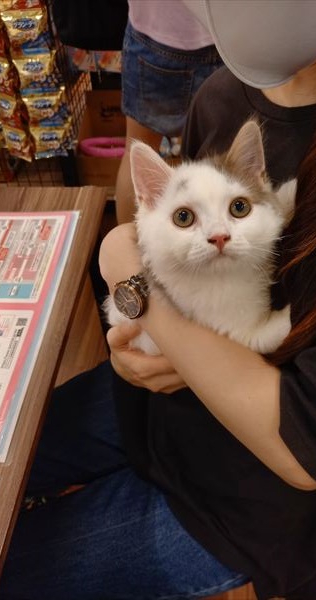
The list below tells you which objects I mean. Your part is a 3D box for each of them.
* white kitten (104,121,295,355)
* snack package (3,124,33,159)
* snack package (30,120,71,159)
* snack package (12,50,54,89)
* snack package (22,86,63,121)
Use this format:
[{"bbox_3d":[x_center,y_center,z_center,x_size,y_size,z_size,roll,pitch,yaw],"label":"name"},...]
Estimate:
[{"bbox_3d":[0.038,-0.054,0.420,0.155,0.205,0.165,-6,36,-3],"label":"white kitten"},{"bbox_3d":[-0.438,-0.500,1.380,0.107,0.107,0.037,19,51,18],"label":"snack package"},{"bbox_3d":[-0.340,-0.512,1.390,0.107,0.107,0.037,-12,48,-8],"label":"snack package"},{"bbox_3d":[-0.342,-0.632,1.220,0.107,0.107,0.037,-12,48,-9],"label":"snack package"},{"bbox_3d":[-0.339,-0.575,1.305,0.107,0.107,0.037,-13,48,-9],"label":"snack package"}]

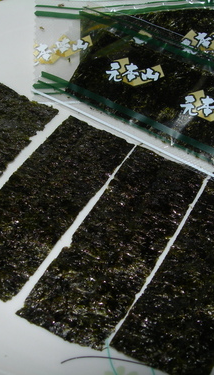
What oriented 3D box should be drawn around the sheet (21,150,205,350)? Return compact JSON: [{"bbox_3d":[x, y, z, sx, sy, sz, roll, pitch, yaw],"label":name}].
[{"bbox_3d":[0.006,0.019,0.218,0.035,0.004,0.091,25,57,16],"label":"sheet"}]

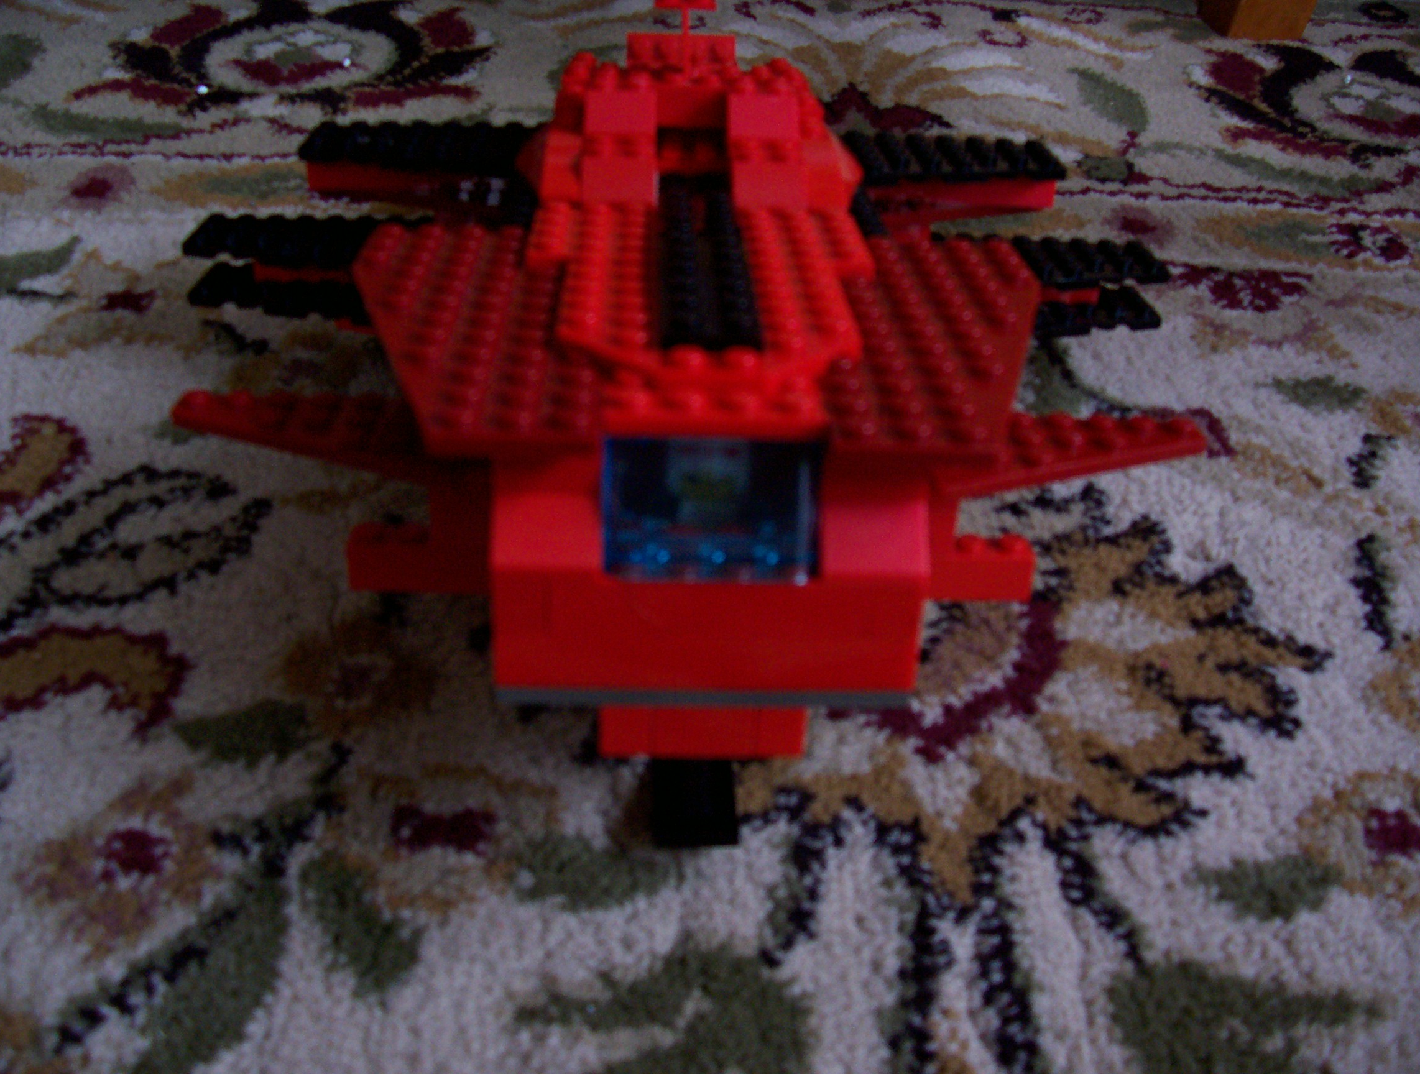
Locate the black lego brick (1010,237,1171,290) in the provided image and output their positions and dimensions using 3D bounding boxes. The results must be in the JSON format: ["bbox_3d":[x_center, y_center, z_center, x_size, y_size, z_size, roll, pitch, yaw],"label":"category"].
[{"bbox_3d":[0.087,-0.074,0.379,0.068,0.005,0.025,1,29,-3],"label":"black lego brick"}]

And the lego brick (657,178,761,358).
[{"bbox_3d":[-0.001,-0.052,0.263,0.016,0.005,0.092,1,29,-3],"label":"lego brick"}]

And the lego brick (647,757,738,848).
[{"bbox_3d":[-0.004,0.049,0.288,0.016,0.005,0.040,1,29,-3],"label":"lego brick"}]

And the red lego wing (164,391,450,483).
[{"bbox_3d":[-0.070,-0.017,0.257,0.063,0.005,0.033,1,29,-3],"label":"red lego wing"}]

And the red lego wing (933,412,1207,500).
[{"bbox_3d":[0.065,-0.015,0.265,0.063,0.005,0.033,1,29,-3],"label":"red lego wing"}]

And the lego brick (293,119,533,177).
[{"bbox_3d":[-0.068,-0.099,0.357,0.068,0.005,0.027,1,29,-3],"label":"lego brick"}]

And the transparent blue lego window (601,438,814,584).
[{"bbox_3d":[0.000,-0.006,0.209,0.032,0.020,0.016,1,29,-3],"label":"transparent blue lego window"}]

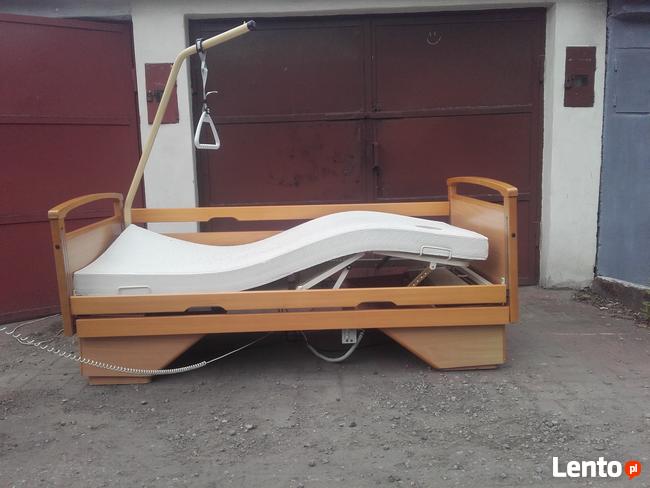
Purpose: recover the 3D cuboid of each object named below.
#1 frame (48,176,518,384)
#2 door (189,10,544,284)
[{"bbox_3d":[-0.178,0.125,3.214,2.150,0.880,1.020,-3,9,-3],"label":"frame"},{"bbox_3d":[0.323,-0.665,4.352,2.570,2.008,0.100,-1,8,1],"label":"door"}]

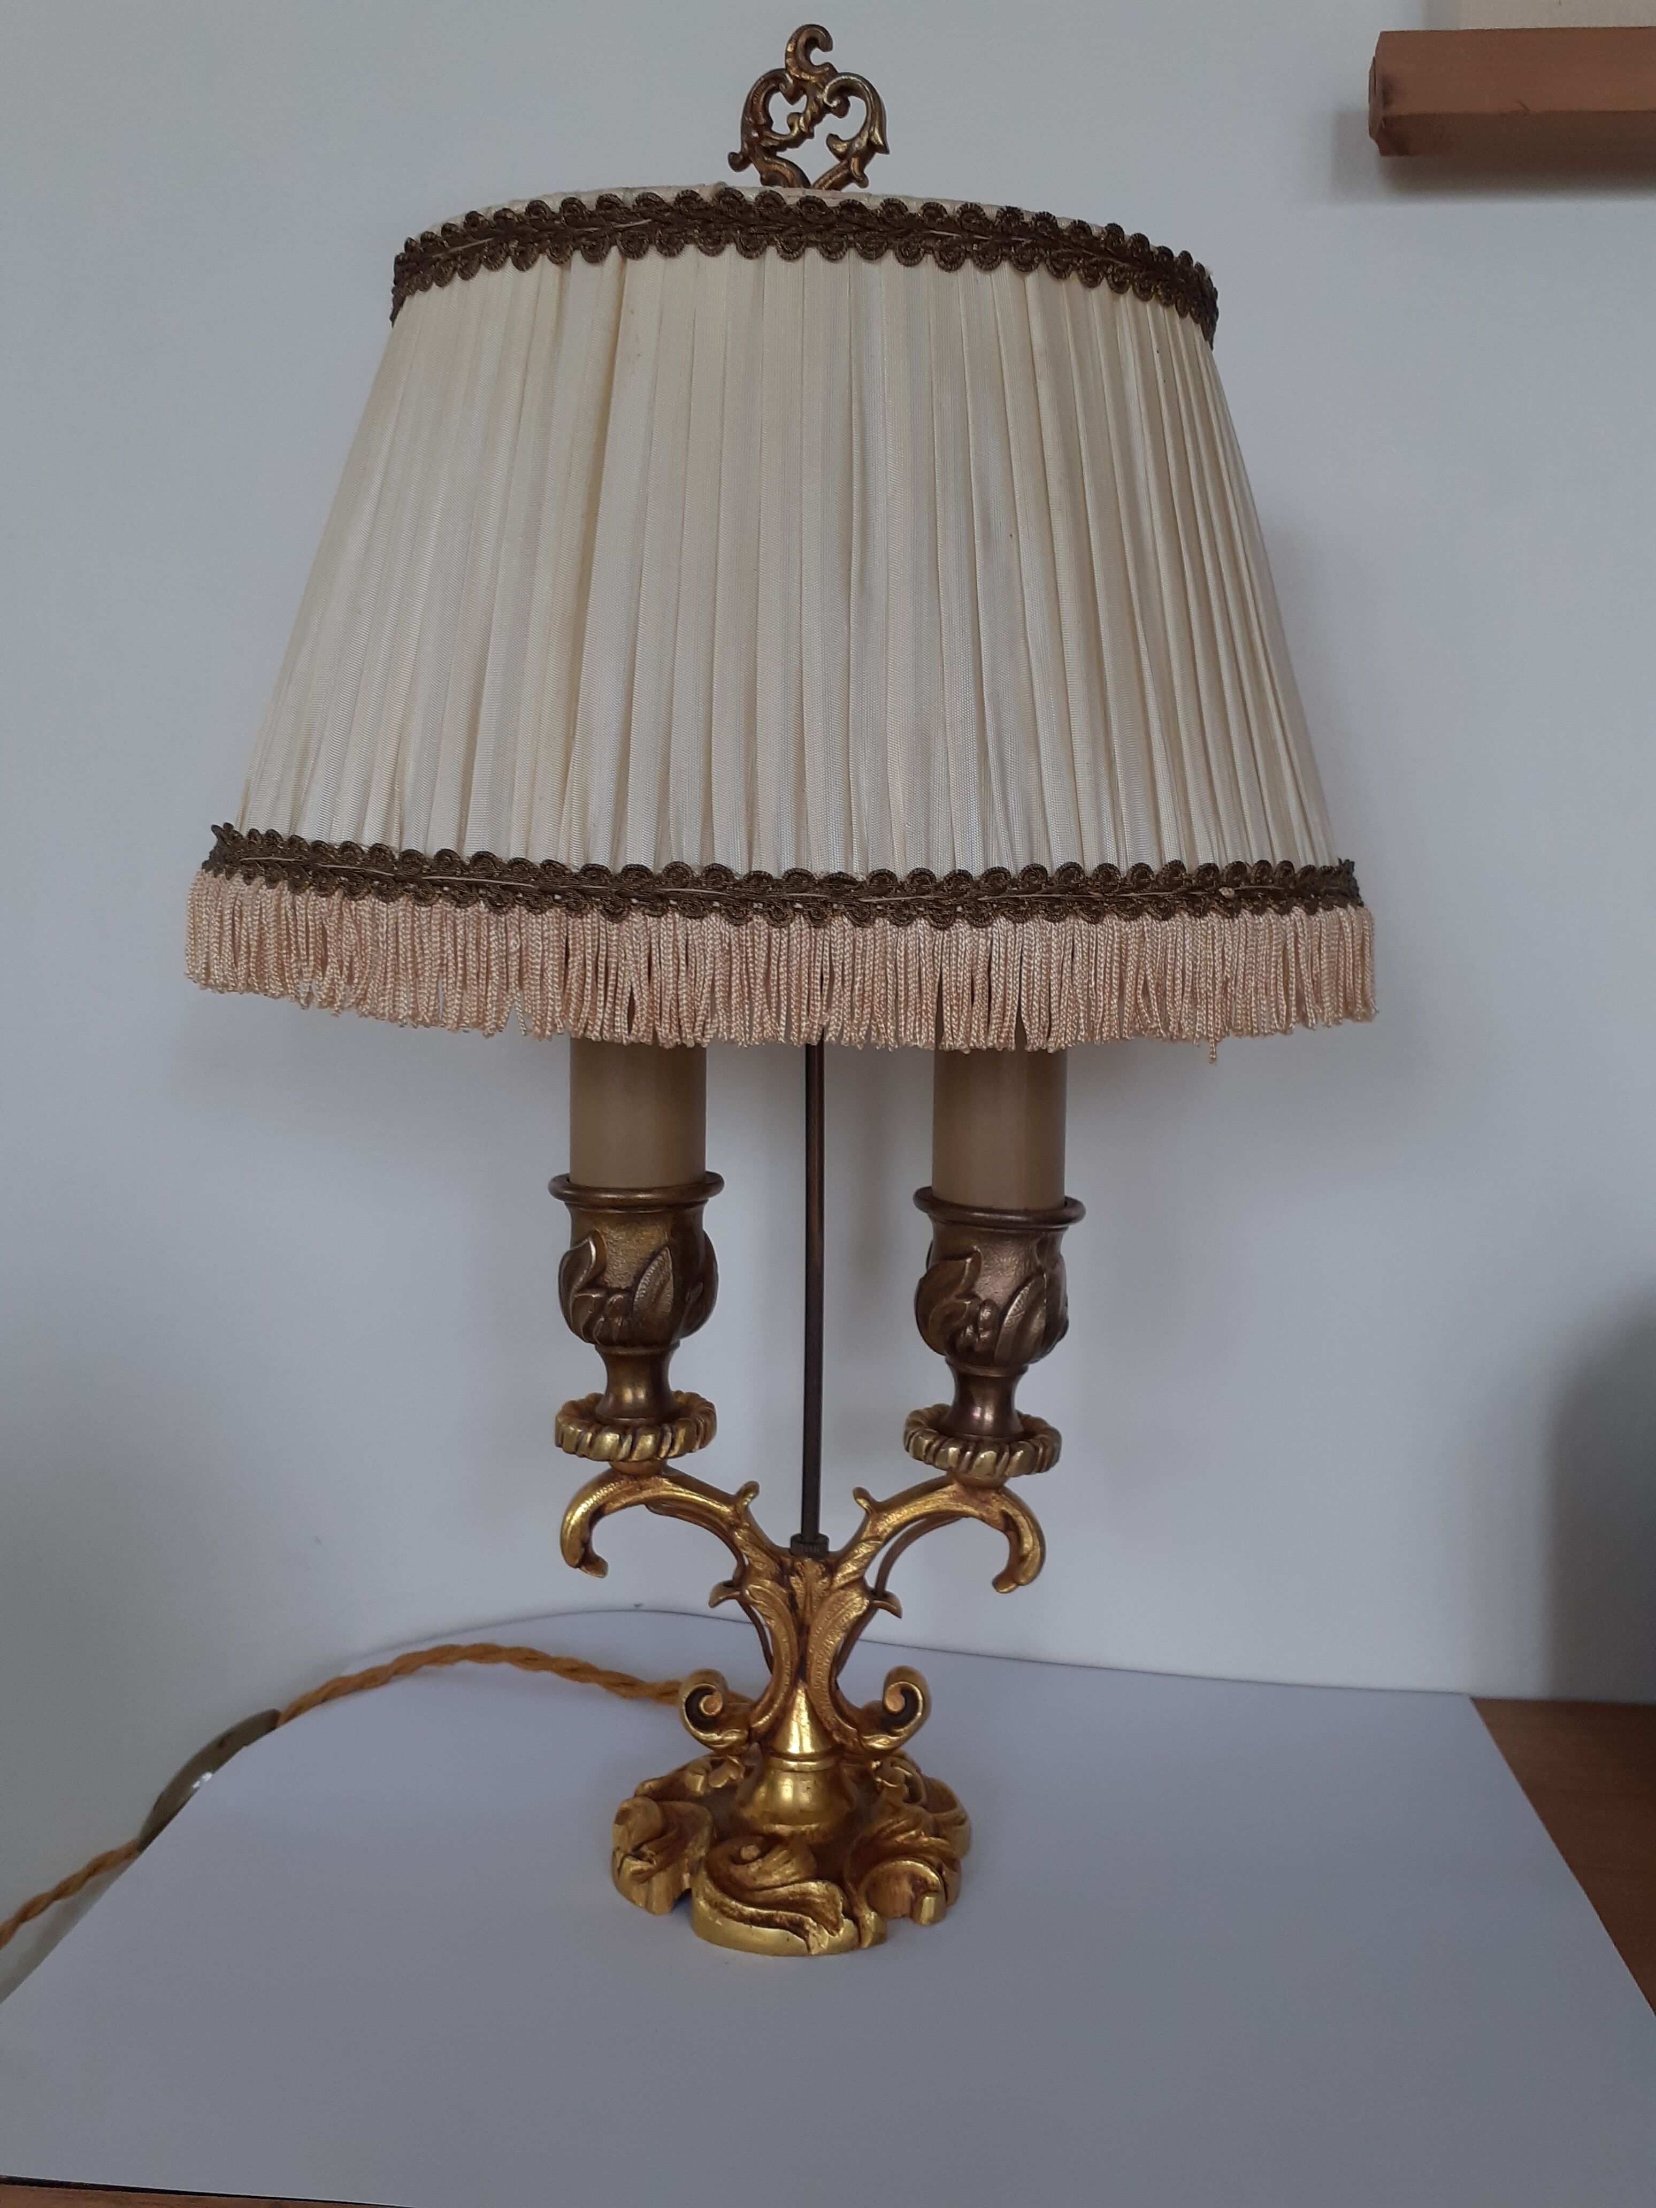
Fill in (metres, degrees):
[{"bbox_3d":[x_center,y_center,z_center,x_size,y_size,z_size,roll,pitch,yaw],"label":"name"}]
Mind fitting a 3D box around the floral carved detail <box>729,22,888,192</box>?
[{"bbox_3d":[-0.005,-0.262,0.462,0.043,0.051,0.013,0,7,-3],"label":"floral carved detail"}]

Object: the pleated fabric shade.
[{"bbox_3d":[-0.011,-0.129,0.483,0.337,0.200,0.218,1,11,-2],"label":"pleated fabric shade"}]

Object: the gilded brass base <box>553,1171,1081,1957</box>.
[{"bbox_3d":[-0.006,0.126,0.516,0.154,0.211,0.107,0,7,-4],"label":"gilded brass base"}]

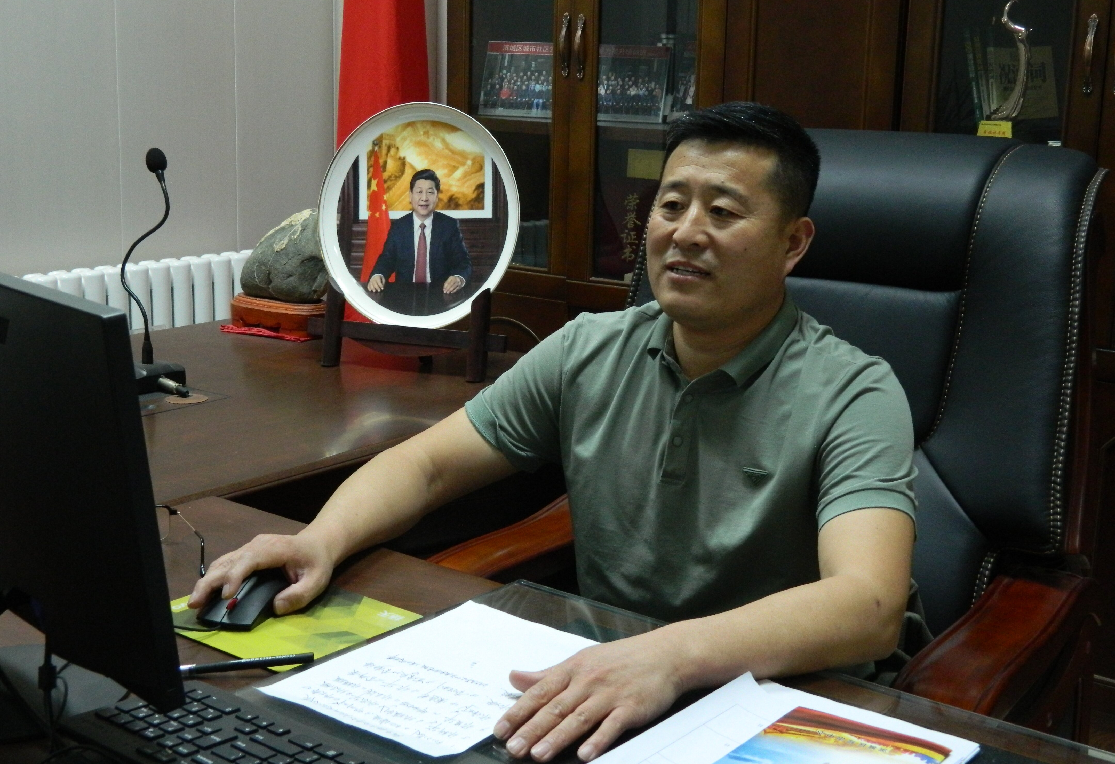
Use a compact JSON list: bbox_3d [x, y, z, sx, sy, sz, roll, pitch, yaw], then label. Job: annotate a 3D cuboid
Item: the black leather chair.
[{"bbox_3d":[0.288,0.310,1.923,0.710,1.235,0.770,9,14,30],"label":"black leather chair"}]

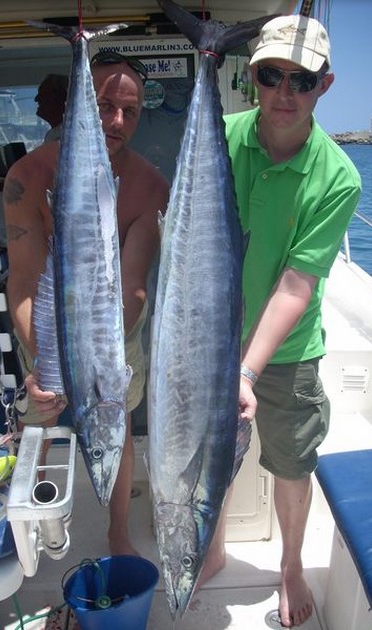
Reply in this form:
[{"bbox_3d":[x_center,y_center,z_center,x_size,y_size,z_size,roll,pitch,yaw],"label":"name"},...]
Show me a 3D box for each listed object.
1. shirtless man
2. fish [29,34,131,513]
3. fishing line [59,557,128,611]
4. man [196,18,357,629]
[{"bbox_3d":[-0.300,0.076,2.120,0.510,1.670,0.500,-1,15,-5],"label":"shirtless man"},{"bbox_3d":[-0.245,-0.062,1.742,0.230,1.270,0.130,-1,15,-6],"label":"fish"},{"bbox_3d":[-0.240,0.735,1.797,0.180,0.110,0.120,0,15,0],"label":"fishing line"},{"bbox_3d":[0.195,0.128,1.865,0.500,1.700,0.500,4,15,14],"label":"man"}]

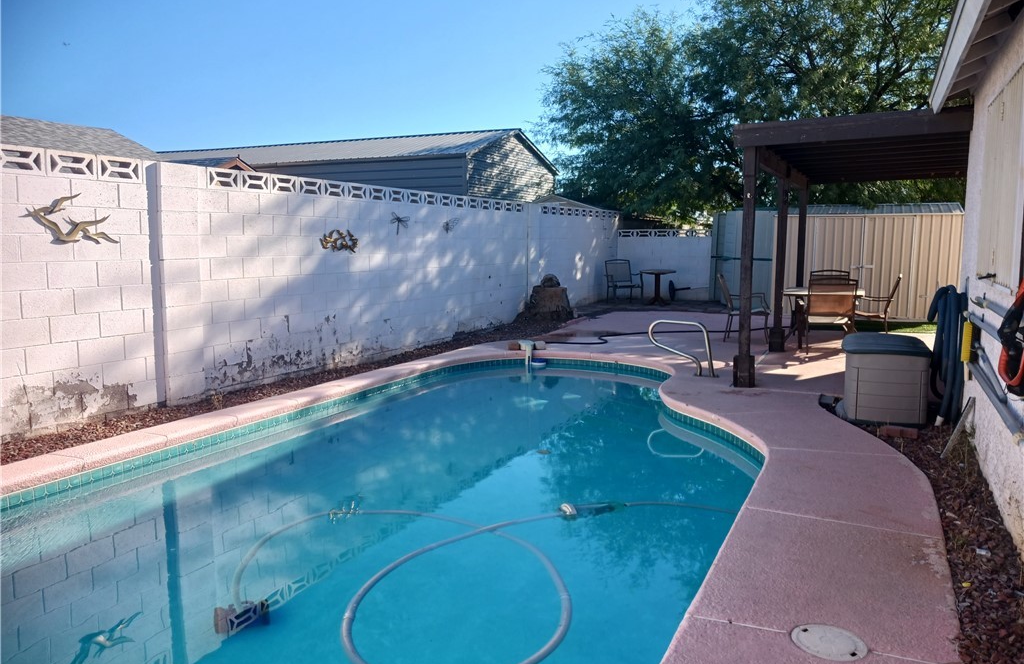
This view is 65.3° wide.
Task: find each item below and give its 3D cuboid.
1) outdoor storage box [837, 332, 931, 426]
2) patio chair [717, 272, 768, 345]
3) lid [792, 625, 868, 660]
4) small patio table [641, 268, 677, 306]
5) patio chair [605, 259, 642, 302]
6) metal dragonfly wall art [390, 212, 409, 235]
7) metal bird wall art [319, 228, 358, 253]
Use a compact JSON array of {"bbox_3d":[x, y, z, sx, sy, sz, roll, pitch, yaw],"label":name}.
[{"bbox_3d":[2.955,0.354,6.354,0.590,0.640,0.560,2,7,20],"label":"outdoor storage box"},{"bbox_3d":[3.217,-0.342,11.047,0.680,0.930,0.580,2,7,22],"label":"patio chair"},{"bbox_3d":[1.108,1.084,2.789,0.250,0.020,0.250,0,7,0],"label":"lid"},{"bbox_3d":[2.988,-0.924,16.262,0.730,0.670,0.730,3,7,26],"label":"small patio table"},{"bbox_3d":[2.249,-1.006,15.910,0.600,0.910,0.680,-2,7,-16],"label":"patio chair"},{"bbox_3d":[-1.381,-1.350,9.980,0.040,0.285,0.385,3,7,26],"label":"metal dragonfly wall art"},{"bbox_3d":[-1.906,-1.018,8.932,0.060,0.256,0.650,3,7,26],"label":"metal bird wall art"}]

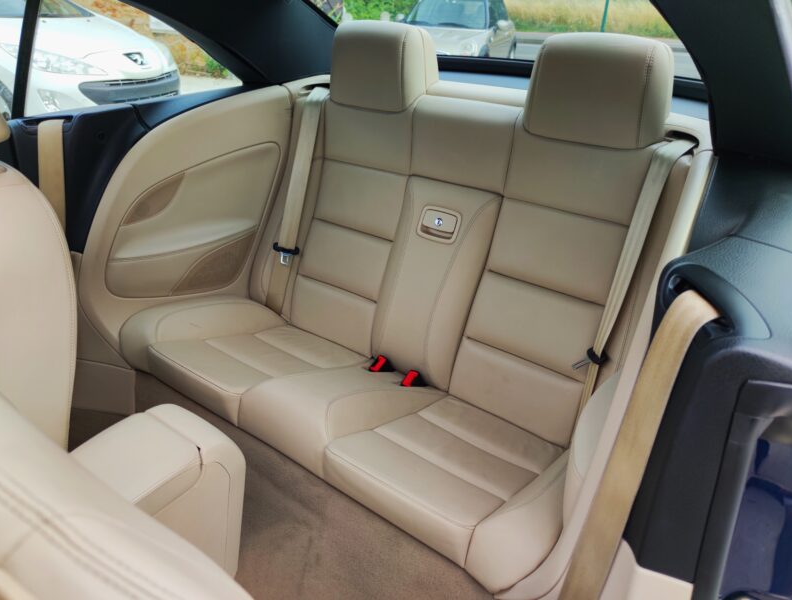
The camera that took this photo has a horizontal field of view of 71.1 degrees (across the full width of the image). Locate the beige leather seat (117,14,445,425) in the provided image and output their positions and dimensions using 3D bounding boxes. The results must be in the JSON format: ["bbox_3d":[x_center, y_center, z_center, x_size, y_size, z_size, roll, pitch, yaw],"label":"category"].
[{"bbox_3d":[-0.247,-0.238,1.325,0.389,0.777,0.748,20,32,31],"label":"beige leather seat"}]

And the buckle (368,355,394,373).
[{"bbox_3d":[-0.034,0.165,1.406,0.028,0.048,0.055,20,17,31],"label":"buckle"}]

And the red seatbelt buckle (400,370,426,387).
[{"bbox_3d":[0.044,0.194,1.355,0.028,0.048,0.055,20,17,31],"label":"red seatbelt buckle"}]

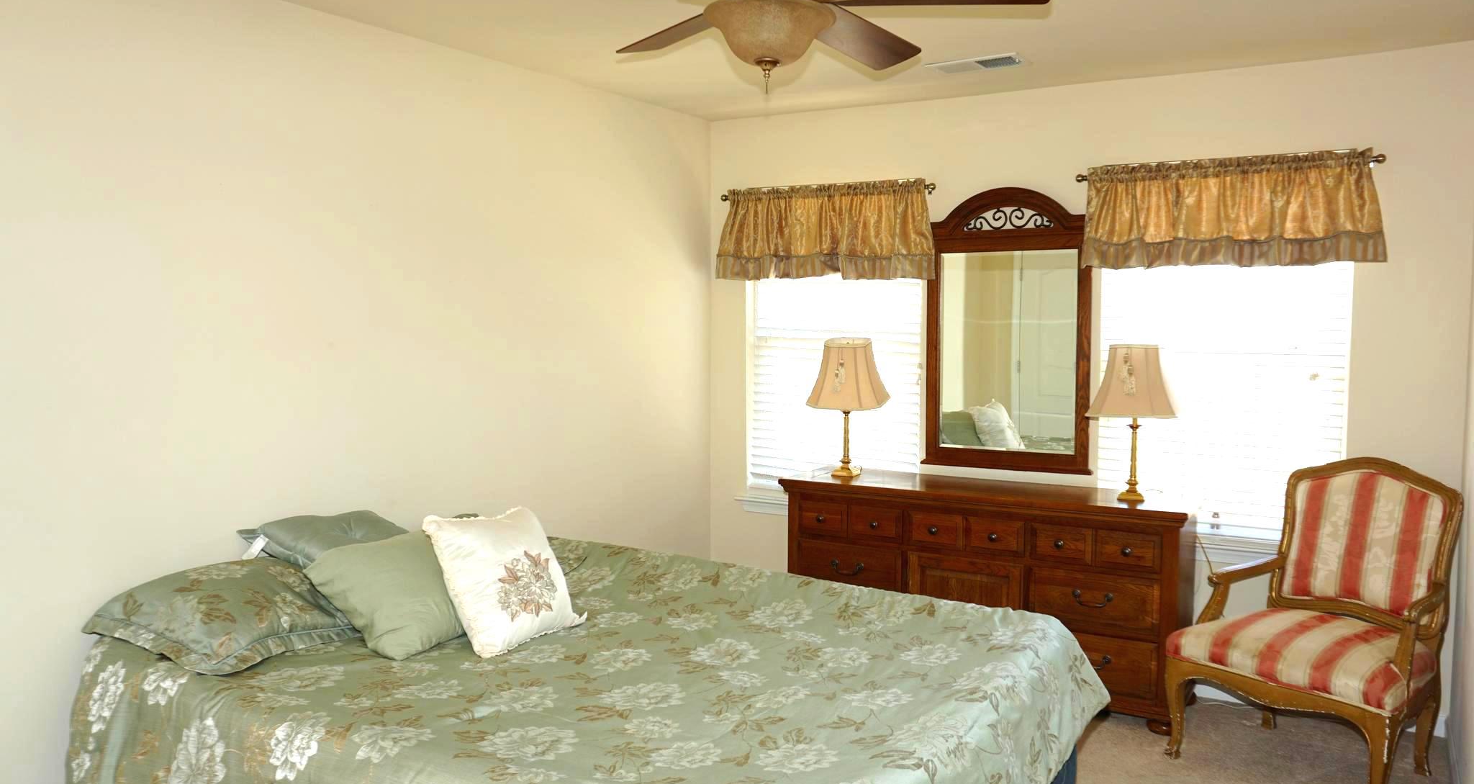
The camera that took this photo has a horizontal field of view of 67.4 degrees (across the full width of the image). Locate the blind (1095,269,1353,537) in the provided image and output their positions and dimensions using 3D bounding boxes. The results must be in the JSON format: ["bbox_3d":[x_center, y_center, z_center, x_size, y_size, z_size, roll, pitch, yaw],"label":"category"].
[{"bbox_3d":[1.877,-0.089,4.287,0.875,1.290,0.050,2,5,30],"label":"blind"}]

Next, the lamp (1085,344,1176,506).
[{"bbox_3d":[1.503,0.110,4.194,0.350,0.590,0.350,2,5,30],"label":"lamp"}]

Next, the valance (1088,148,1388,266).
[{"bbox_3d":[1.825,-0.667,4.144,1.058,0.405,0.095,2,5,30],"label":"valance"}]

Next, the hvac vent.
[{"bbox_3d":[0.879,-1.205,4.104,0.350,0.020,0.170,2,5,30],"label":"hvac vent"}]

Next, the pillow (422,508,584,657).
[{"bbox_3d":[-0.624,0.497,2.991,0.140,0.400,0.390,-44,-21,25],"label":"pillow"}]

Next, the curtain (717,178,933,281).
[{"bbox_3d":[0.375,-0.722,4.984,1.065,0.415,0.095,2,5,30],"label":"curtain"}]

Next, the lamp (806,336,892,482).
[{"bbox_3d":[0.473,0.064,4.781,0.360,0.600,0.360,2,5,30],"label":"lamp"}]

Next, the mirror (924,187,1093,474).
[{"bbox_3d":[1.135,-0.262,4.622,0.715,1.162,0.055,2,5,30],"label":"mirror"}]

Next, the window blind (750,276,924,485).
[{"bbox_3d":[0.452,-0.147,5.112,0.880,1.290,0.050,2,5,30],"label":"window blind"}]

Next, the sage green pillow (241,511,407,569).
[{"bbox_3d":[-1.073,0.436,3.150,0.440,0.140,0.450,17,12,28],"label":"sage green pillow"}]

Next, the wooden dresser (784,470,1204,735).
[{"bbox_3d":[0.988,0.794,4.481,1.610,0.818,0.450,2,5,30],"label":"wooden dresser"}]

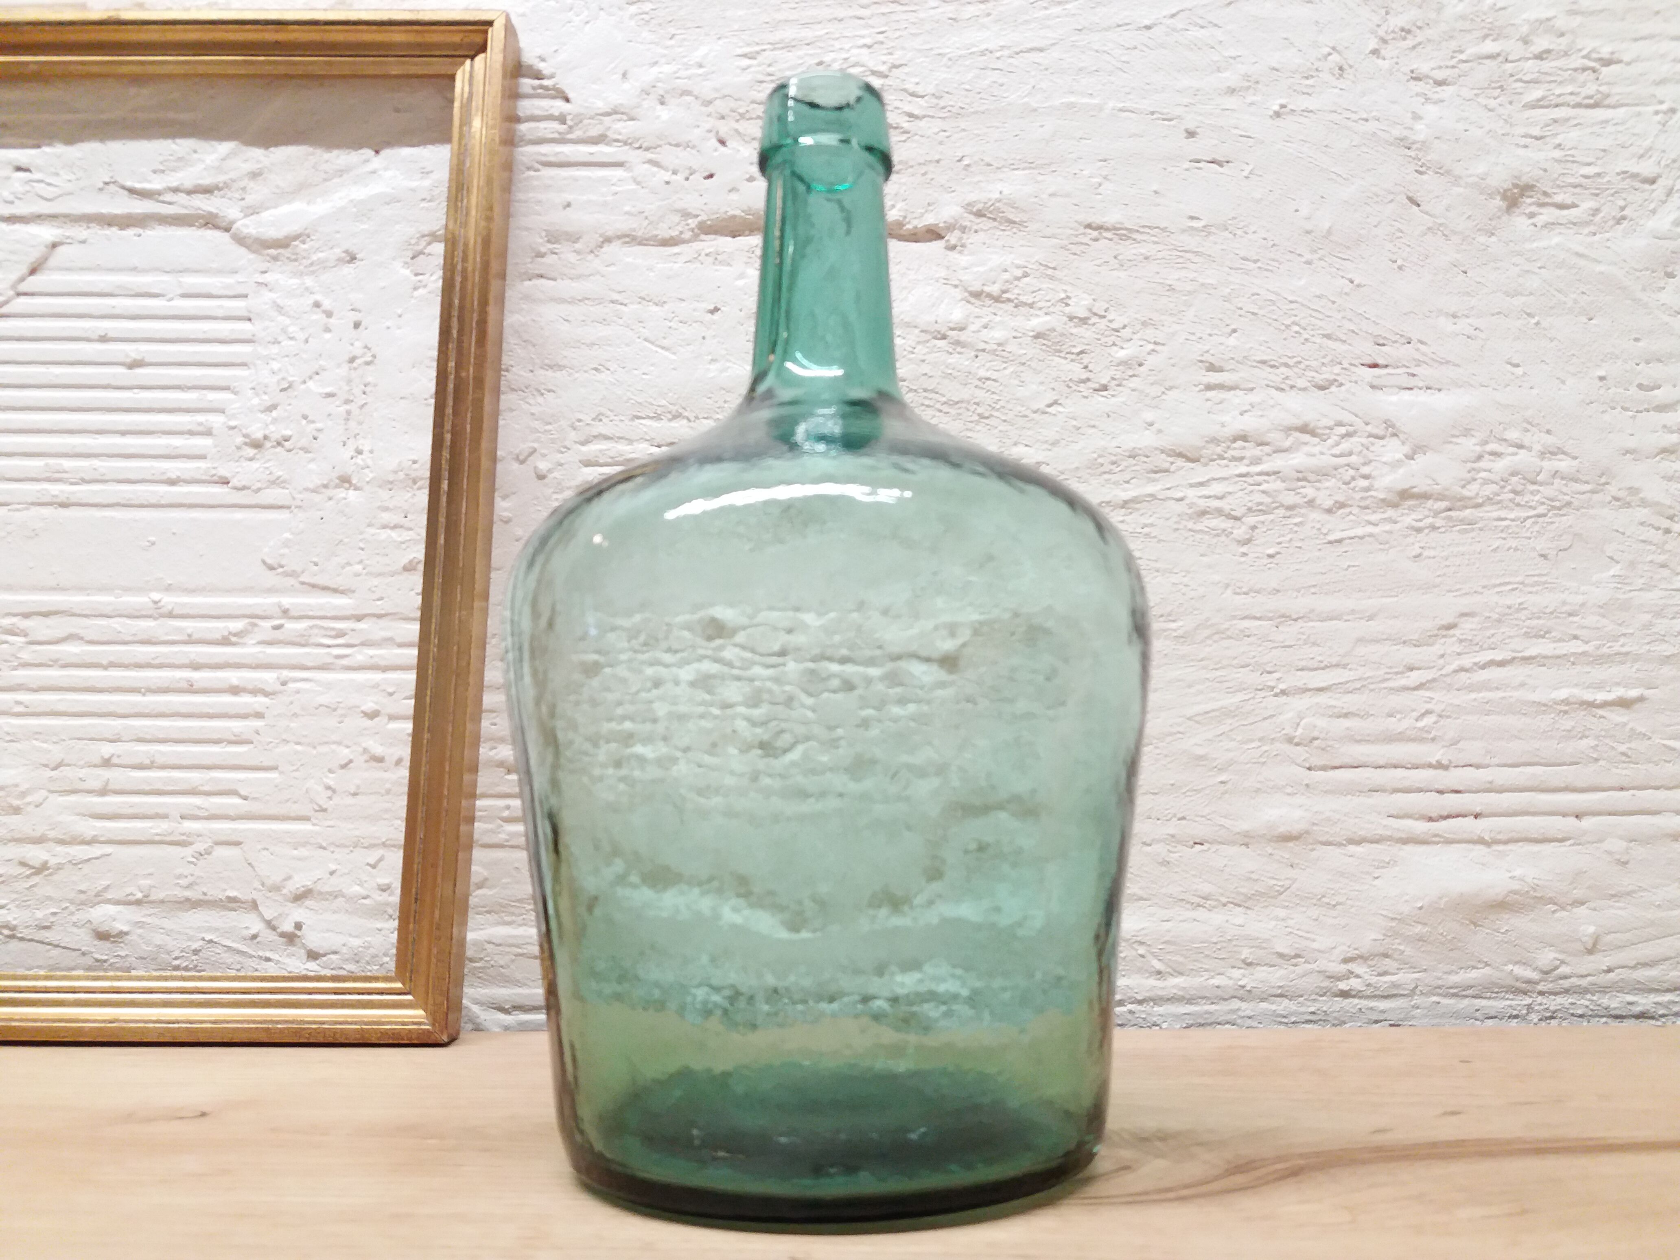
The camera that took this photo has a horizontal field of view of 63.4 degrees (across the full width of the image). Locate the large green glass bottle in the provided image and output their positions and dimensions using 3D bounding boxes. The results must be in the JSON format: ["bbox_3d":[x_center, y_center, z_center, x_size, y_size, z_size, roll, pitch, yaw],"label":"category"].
[{"bbox_3d":[-0.004,-0.010,0.407,0.187,0.315,0.187,0,-7,0],"label":"large green glass bottle"}]

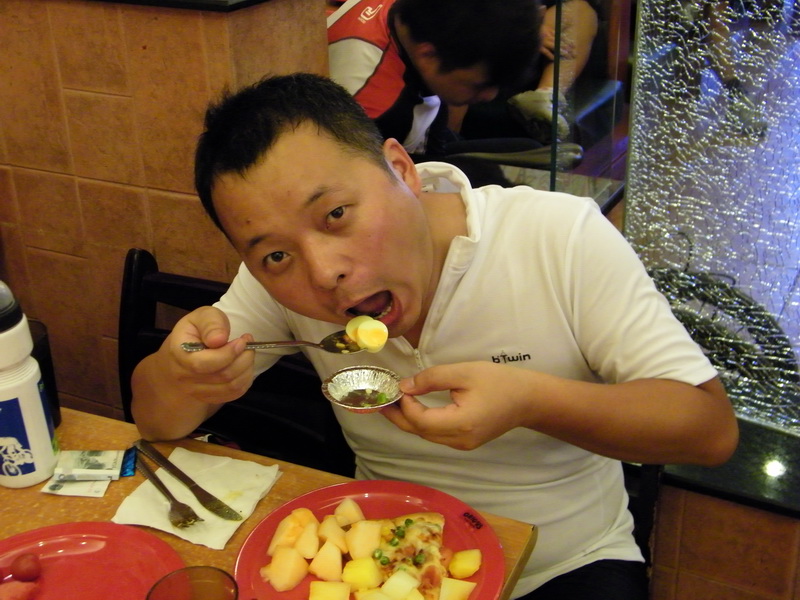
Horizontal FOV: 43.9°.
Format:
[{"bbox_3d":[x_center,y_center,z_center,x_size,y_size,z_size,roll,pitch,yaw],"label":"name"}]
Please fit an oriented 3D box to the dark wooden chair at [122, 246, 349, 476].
[{"bbox_3d":[-0.298,0.454,1.259,0.410,0.874,0.480,10,25,28],"label":"dark wooden chair"}]

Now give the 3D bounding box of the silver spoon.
[{"bbox_3d":[-0.112,0.041,0.868,0.175,0.022,0.037,-1,21,15],"label":"silver spoon"}]

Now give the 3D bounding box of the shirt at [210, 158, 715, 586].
[{"bbox_3d":[0.085,0.090,1.080,0.520,0.530,0.310,9,36,24],"label":"shirt"}]

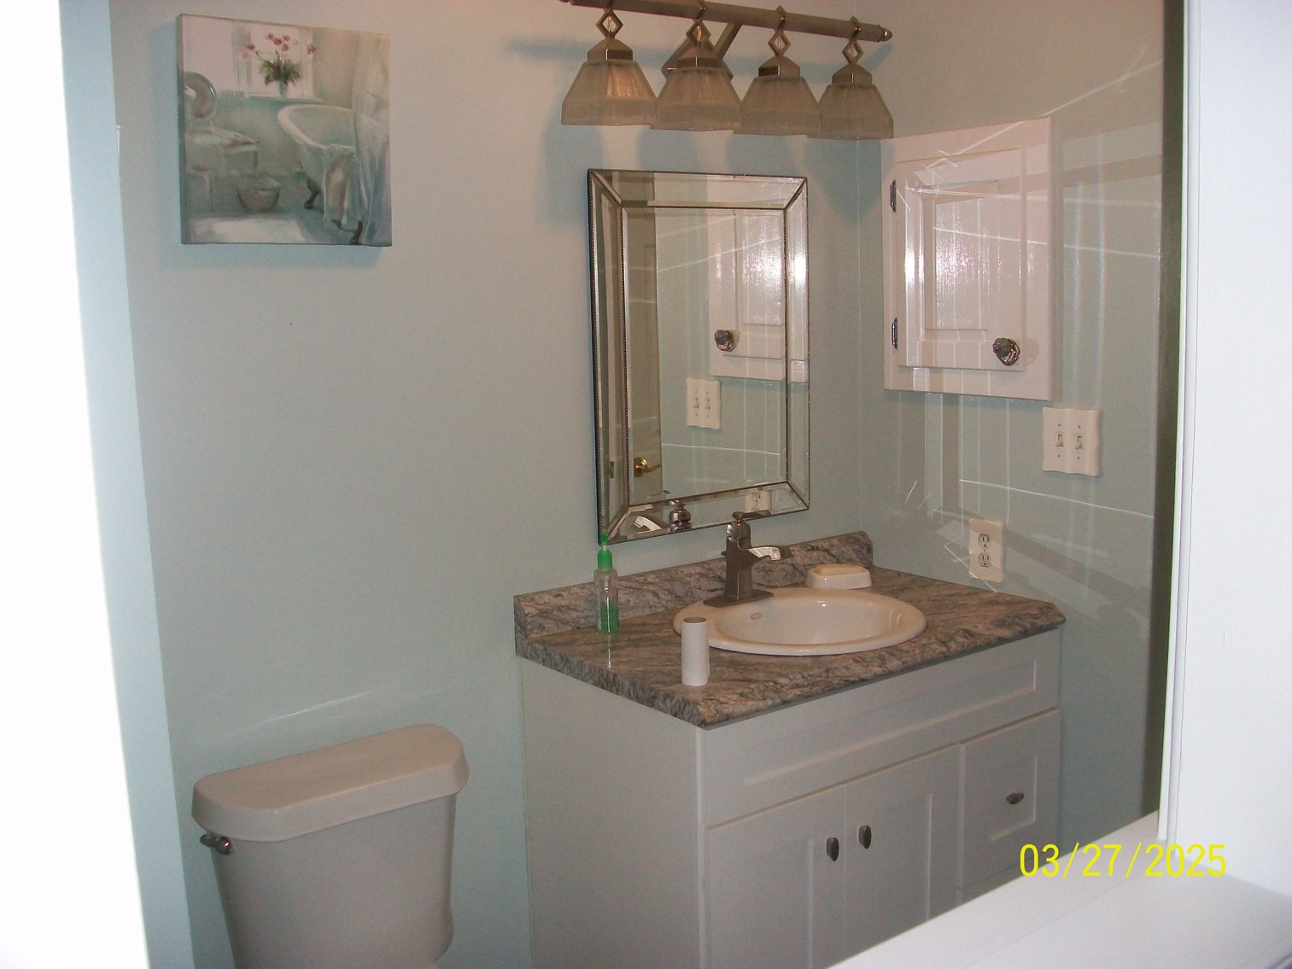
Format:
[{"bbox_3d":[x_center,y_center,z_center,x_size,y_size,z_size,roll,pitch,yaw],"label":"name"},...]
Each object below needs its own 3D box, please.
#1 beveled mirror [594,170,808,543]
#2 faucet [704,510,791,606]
[{"bbox_3d":[0.120,-0.265,2.545,0.551,0.706,0.026,-8,11,-36],"label":"beveled mirror"},{"bbox_3d":[0.212,0.143,2.509,0.157,0.175,0.168,-8,11,-36],"label":"faucet"}]

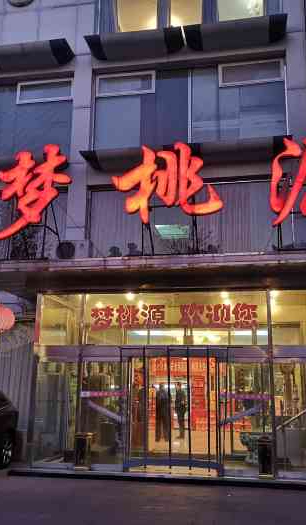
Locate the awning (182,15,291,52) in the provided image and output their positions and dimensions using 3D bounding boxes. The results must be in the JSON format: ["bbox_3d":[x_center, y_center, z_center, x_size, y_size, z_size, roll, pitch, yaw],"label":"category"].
[{"bbox_3d":[2.100,-5.692,13.594,2.600,0.450,0.850,-2,-13,10],"label":"awning"}]

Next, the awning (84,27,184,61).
[{"bbox_3d":[-0.409,-5.615,14.046,2.550,0.450,0.850,-2,-13,10],"label":"awning"}]

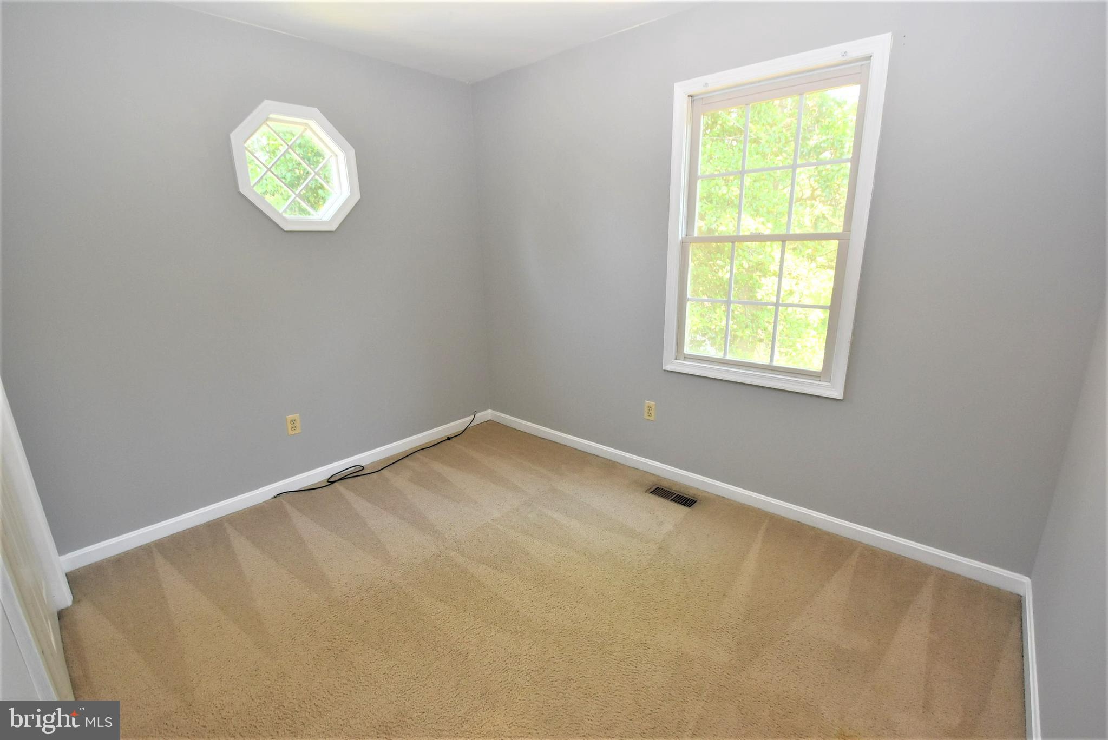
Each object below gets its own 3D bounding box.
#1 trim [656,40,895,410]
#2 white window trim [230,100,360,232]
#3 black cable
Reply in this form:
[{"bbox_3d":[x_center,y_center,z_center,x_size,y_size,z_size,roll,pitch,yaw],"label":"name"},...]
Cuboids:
[{"bbox_3d":[0.962,-0.637,2.185,0.878,1.427,0.110,11,19,41],"label":"trim"},{"bbox_3d":[-1.391,-1.087,2.520,0.110,0.631,0.623,11,19,41],"label":"white window trim"},{"bbox_3d":[-1.050,0.540,3.089,0.168,0.124,1.479,11,19,41],"label":"black cable"}]

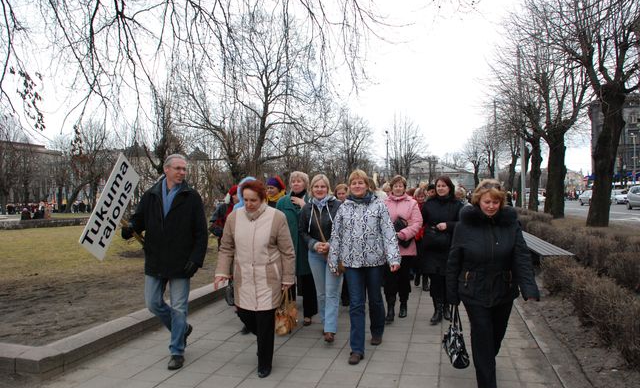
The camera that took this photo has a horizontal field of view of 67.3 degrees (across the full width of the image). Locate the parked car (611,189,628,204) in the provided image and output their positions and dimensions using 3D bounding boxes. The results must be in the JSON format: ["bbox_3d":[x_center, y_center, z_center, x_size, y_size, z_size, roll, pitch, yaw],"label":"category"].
[{"bbox_3d":[30.489,0.353,48.500,1.720,1.430,4.400,-1,0,14],"label":"parked car"}]

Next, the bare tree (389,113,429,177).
[{"bbox_3d":[10.685,-4.009,58.000,5.070,11.180,5.070,-1,0,0],"label":"bare tree"}]

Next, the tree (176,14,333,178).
[{"bbox_3d":[-4.163,-5.322,32.000,10.520,14.070,10.000,-1,0,0],"label":"tree"}]

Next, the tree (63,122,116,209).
[{"bbox_3d":[-31.530,-3.858,66.000,7.420,12.480,7.420,-1,0,0],"label":"tree"}]

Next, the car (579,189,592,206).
[{"bbox_3d":[26.045,0.402,46.000,1.720,1.500,4.200,-1,0,14],"label":"car"}]

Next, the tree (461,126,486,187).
[{"bbox_3d":[20.516,-3.646,64.000,3.600,10.160,3.780,-1,0,0],"label":"tree"}]

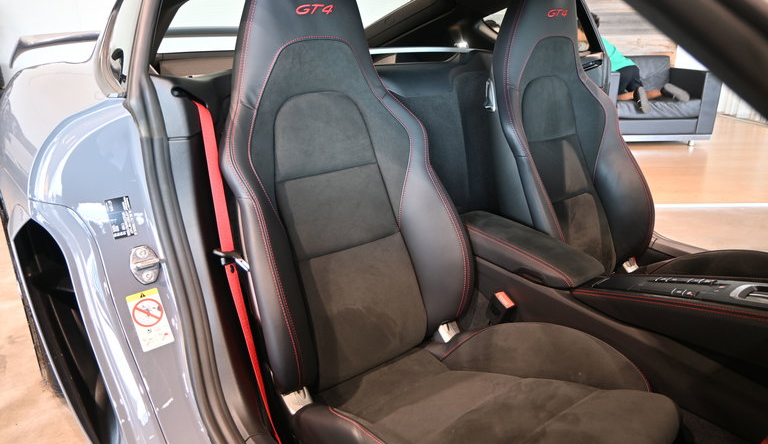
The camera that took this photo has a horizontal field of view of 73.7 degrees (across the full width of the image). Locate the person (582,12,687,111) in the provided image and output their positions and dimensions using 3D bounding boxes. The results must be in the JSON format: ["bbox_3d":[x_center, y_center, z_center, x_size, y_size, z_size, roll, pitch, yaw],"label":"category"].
[{"bbox_3d":[2.292,-1.500,4.800,0.920,0.850,0.480,7,21,23],"label":"person"}]

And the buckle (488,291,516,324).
[{"bbox_3d":[0.267,0.207,1.185,0.028,0.080,0.042,-13,47,-30],"label":"buckle"}]

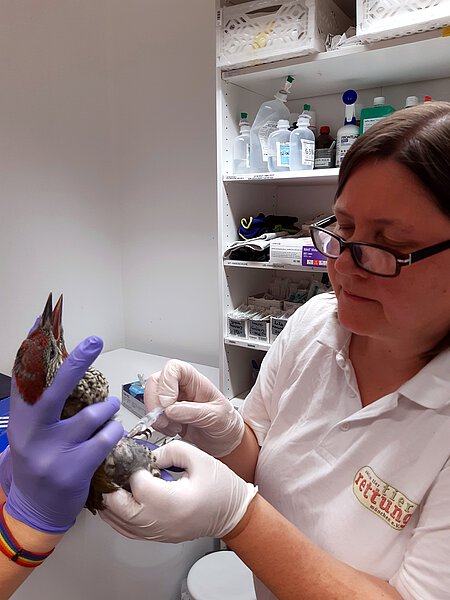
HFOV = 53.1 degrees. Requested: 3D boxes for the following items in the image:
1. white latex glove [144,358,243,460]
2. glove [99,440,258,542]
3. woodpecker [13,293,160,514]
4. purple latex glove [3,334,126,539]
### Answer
[{"bbox_3d":[-0.034,0.124,0.525,0.120,0.080,0.080,38,10,-6],"label":"white latex glove"},{"bbox_3d":[-0.046,0.192,0.465,0.150,0.090,0.080,9,13,9],"label":"glove"},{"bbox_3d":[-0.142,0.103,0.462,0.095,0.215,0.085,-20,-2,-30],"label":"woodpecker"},{"bbox_3d":[-0.157,0.131,0.445,0.100,0.175,0.085,14,-7,11],"label":"purple latex glove"}]

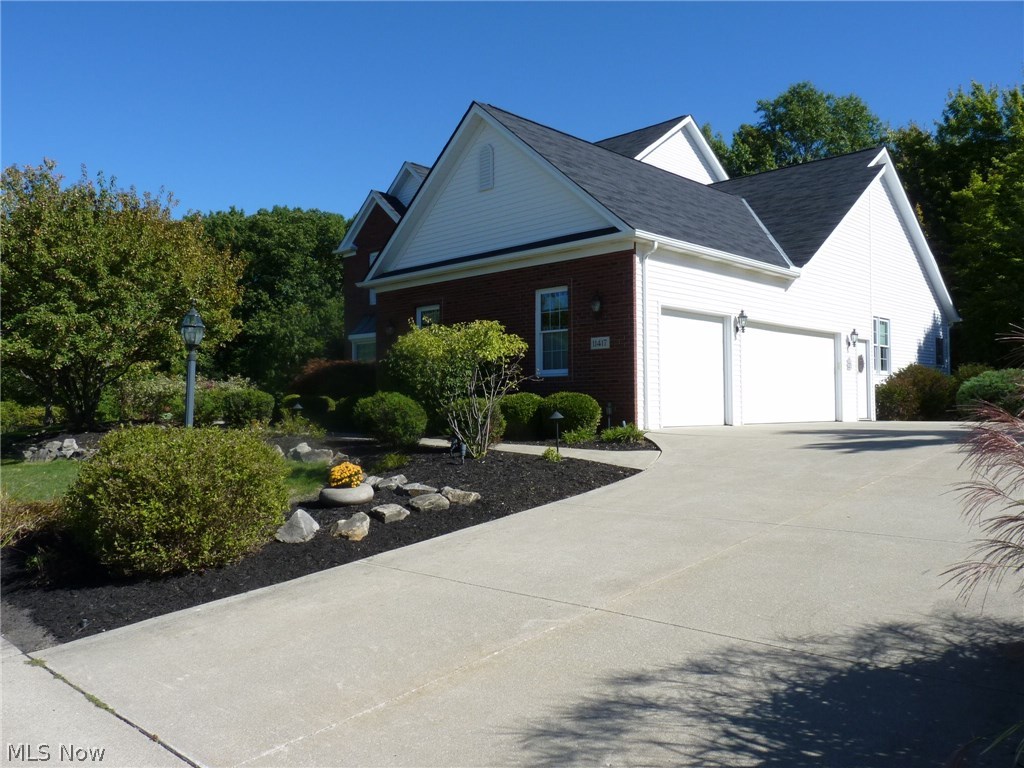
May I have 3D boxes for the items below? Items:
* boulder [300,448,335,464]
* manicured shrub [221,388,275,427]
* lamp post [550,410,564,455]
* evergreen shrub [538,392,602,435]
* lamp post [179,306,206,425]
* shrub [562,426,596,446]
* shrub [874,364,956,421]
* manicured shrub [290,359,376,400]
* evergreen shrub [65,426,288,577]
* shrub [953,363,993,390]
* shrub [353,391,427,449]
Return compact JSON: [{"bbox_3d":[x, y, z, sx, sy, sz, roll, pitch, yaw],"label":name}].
[{"bbox_3d":[-2.497,0.933,10.200,0.450,0.198,0.320,0,-2,-14],"label":"boulder"},{"bbox_3d":[-6.388,0.589,19.287,1.300,0.937,1.200,0,-2,-18],"label":"manicured shrub"},{"bbox_3d":[0.606,0.647,10.592,0.185,0.564,0.185,0,-2,3],"label":"lamp post"},{"bbox_3d":[0.930,0.493,12.700,1.020,0.699,1.000,0,-2,4],"label":"evergreen shrub"},{"bbox_3d":[-3.210,0.211,8.000,0.240,2.066,0.240,1,-2,-22],"label":"lamp post"},{"bbox_3d":[0.963,0.743,11.400,0.480,0.230,0.440,0,-2,5],"label":"shrub"},{"bbox_3d":[10.917,0.223,21.579,2.200,1.500,2.100,-1,-2,27],"label":"shrub"},{"bbox_3d":[-4.772,0.187,21.476,2.500,1.721,2.000,0,-2,-13],"label":"manicured shrub"},{"bbox_3d":[-2.664,0.853,6.336,1.720,0.982,1.600,0,-2,-23],"label":"evergreen shrub"},{"bbox_3d":[15.318,0.190,26.475,1.600,1.775,1.600,-1,-2,30],"label":"shrub"},{"bbox_3d":[-1.680,0.489,11.000,1.000,0.765,0.980,0,-2,-9],"label":"shrub"}]

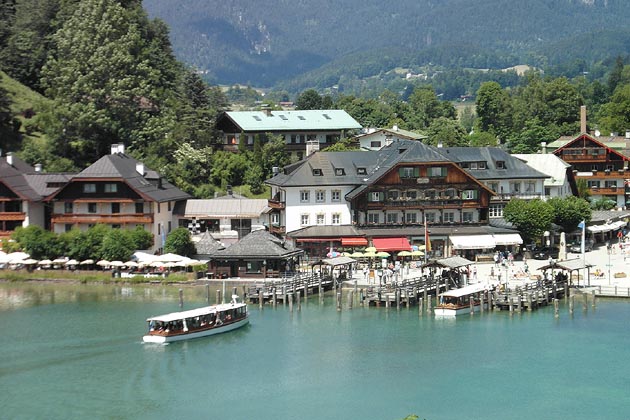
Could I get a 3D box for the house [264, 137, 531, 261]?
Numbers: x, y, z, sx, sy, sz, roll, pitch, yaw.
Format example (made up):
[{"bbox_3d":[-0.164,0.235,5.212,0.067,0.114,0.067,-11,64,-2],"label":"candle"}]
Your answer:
[{"bbox_3d":[12.460,-1.430,317.040,37.500,16.600,18.000,-1,5,-5],"label":"house"}]

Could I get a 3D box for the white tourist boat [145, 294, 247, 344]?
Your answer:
[{"bbox_3d":[-14.100,13.080,252.020,2.900,3.300,18.500,3,6,35],"label":"white tourist boat"}]

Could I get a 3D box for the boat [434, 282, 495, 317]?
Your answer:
[{"bbox_3d":[20.080,11.190,272.960,2.900,2.800,17.500,2,6,28],"label":"boat"}]

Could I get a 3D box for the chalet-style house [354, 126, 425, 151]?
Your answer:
[{"bbox_3d":[12.590,-9.380,345.470,10.500,7.600,11.000,0,5,11],"label":"chalet-style house"}]

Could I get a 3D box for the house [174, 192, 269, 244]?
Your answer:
[{"bbox_3d":[-14.460,1.940,328.350,14.000,8.500,11.000,0,5,6],"label":"house"}]

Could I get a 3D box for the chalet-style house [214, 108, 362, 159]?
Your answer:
[{"bbox_3d":[-4.380,-11.080,347.310,21.000,10.000,15.000,-2,5,-20],"label":"chalet-style house"}]

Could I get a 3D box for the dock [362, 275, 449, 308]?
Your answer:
[{"bbox_3d":[12.550,10.600,281.940,5.000,2.600,17.000,2,6,29],"label":"dock"}]

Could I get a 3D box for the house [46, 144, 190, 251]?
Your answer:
[{"bbox_3d":[-28.900,-1.090,312.020,16.500,14.000,16.000,0,5,11],"label":"house"}]

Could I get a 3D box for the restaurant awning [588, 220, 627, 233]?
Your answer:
[{"bbox_3d":[46.590,2.310,334.450,1.900,0.900,13.000,2,6,28],"label":"restaurant awning"}]

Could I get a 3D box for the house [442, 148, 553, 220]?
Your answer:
[{"bbox_3d":[27.390,-1.630,324.060,17.000,15.500,13.000,-1,5,-5],"label":"house"}]

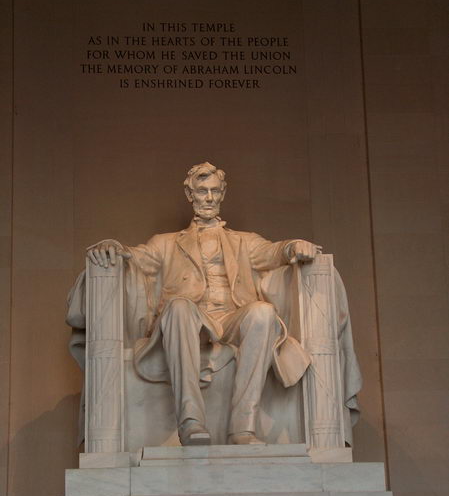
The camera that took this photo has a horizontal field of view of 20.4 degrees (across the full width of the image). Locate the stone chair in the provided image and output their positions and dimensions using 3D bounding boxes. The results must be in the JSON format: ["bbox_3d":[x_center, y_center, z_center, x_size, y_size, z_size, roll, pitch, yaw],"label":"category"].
[{"bbox_3d":[-0.231,2.307,23.907,5.400,3.900,3.600,-1,-14,-4],"label":"stone chair"}]

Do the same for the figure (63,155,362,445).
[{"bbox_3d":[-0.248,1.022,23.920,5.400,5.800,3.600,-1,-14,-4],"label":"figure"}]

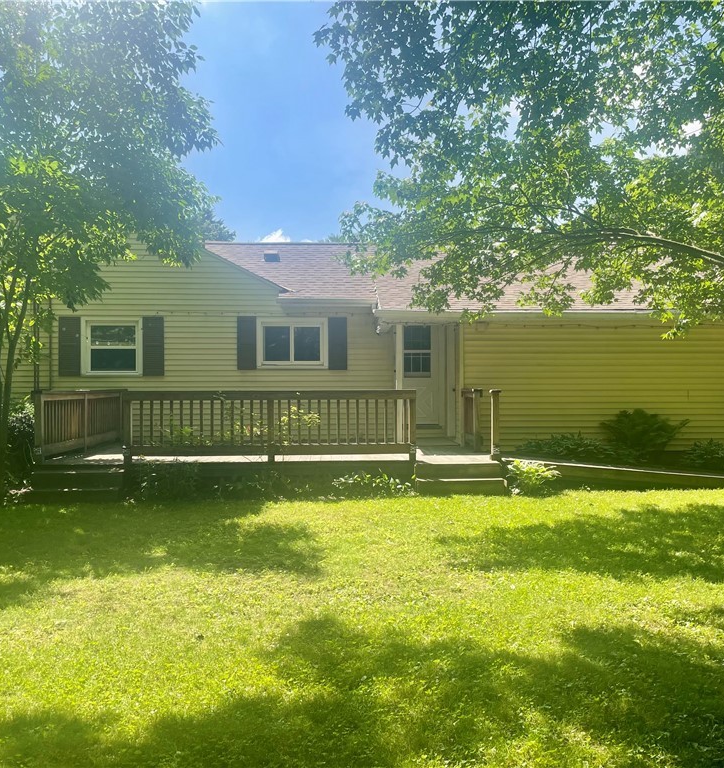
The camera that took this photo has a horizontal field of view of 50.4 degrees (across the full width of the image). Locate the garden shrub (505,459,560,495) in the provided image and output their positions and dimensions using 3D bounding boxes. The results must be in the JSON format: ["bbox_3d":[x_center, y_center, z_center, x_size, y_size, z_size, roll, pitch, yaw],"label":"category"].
[{"bbox_3d":[2.088,1.133,9.420,0.680,0.440,0.600,0,0,-1],"label":"garden shrub"}]

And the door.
[{"bbox_3d":[1.088,-0.274,14.550,0.840,2.000,0.080,0,0,-1],"label":"door"}]

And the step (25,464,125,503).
[{"bbox_3d":[-3.514,1.216,9.400,1.180,0.420,0.650,0,0,-1],"label":"step"}]

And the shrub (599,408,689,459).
[{"bbox_3d":[4.429,0.810,12.100,1.400,0.850,1.100,0,0,-1],"label":"shrub"}]

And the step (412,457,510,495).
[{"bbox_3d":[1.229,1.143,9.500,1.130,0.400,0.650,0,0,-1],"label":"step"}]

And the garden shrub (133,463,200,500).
[{"bbox_3d":[-2.402,1.198,9.450,0.830,0.460,0.550,0,0,-1],"label":"garden shrub"}]

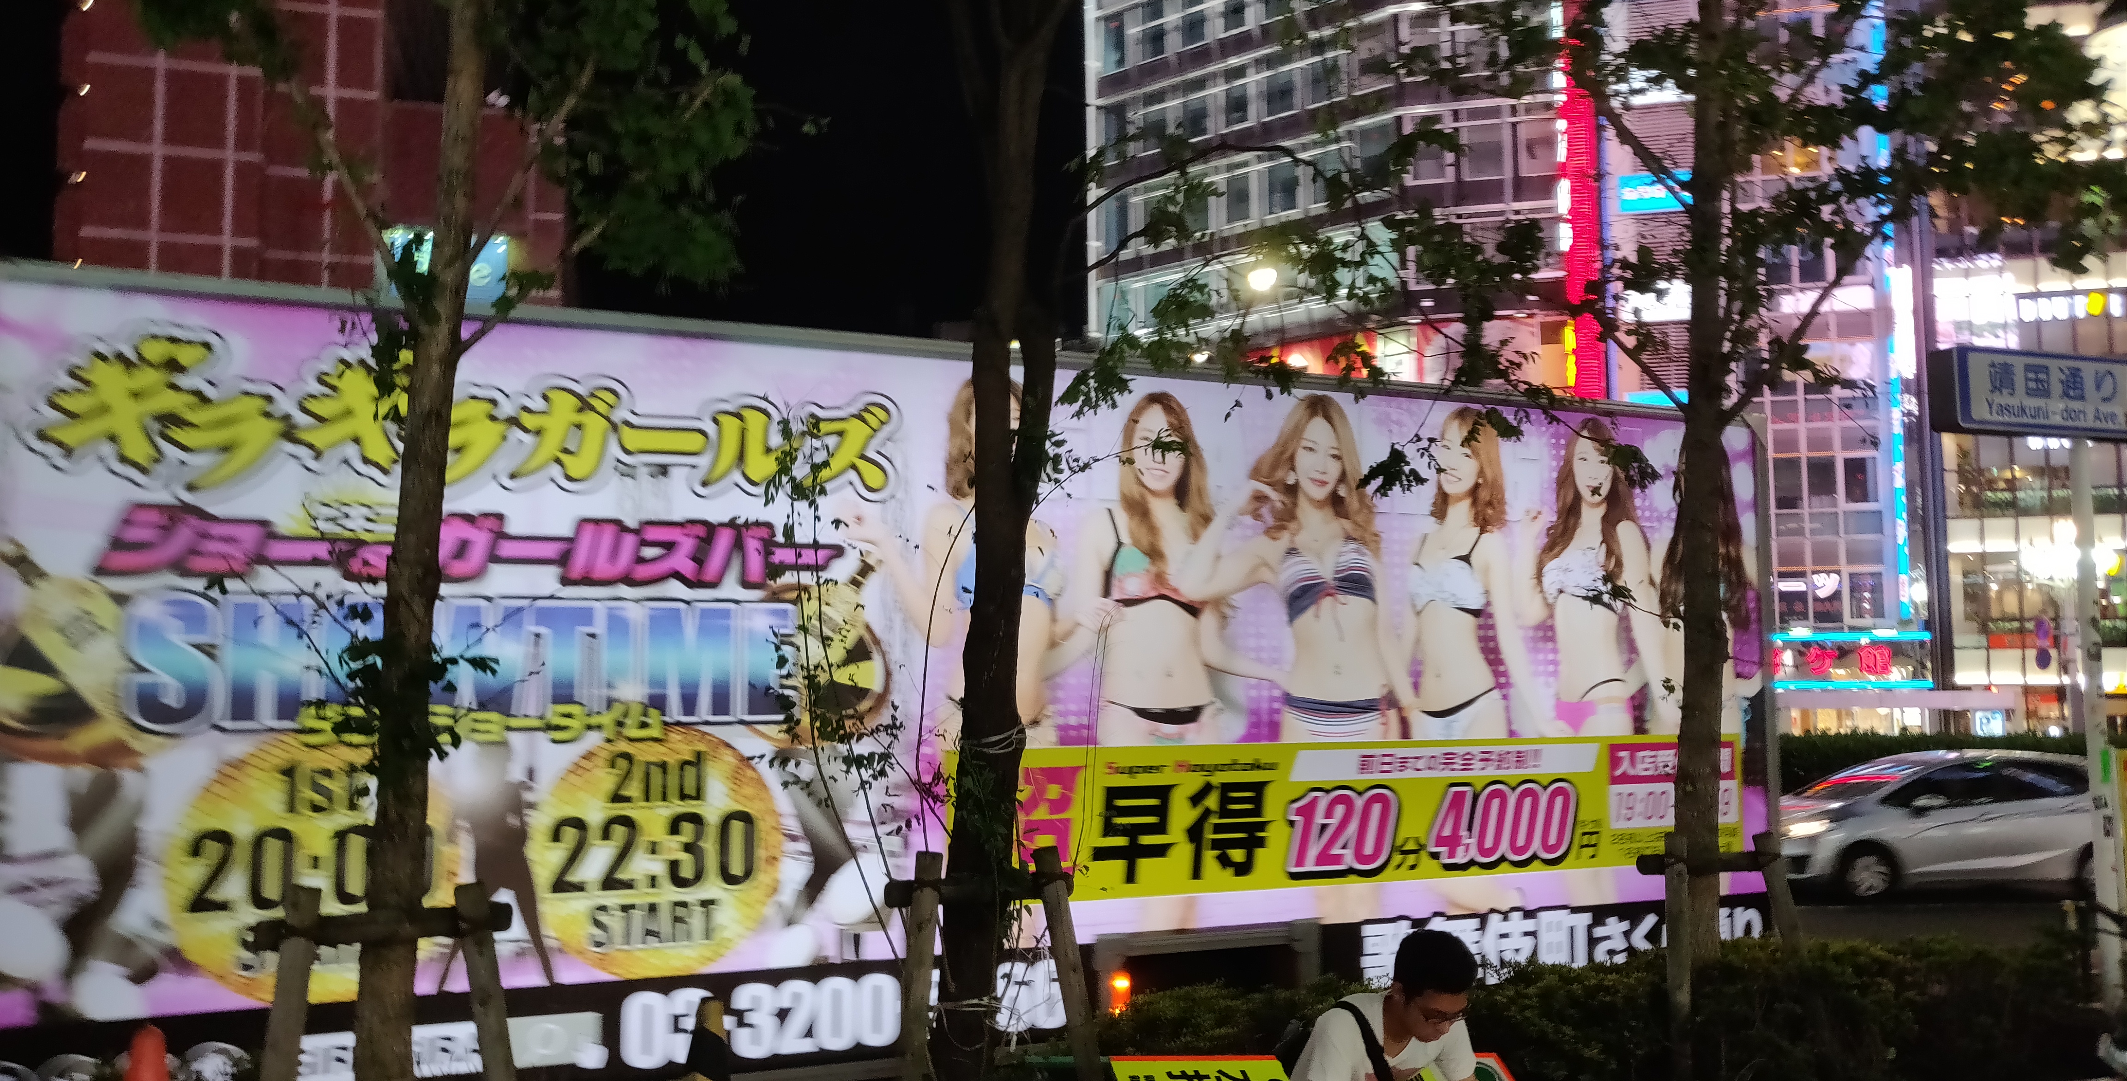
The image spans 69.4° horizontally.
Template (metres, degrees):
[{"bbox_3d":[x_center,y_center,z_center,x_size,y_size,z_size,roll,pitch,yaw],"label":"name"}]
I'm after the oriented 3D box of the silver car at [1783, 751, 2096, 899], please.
[{"bbox_3d":[9.433,3.050,16.724,3.955,1.525,1.695,0,-4,-3],"label":"silver car"}]

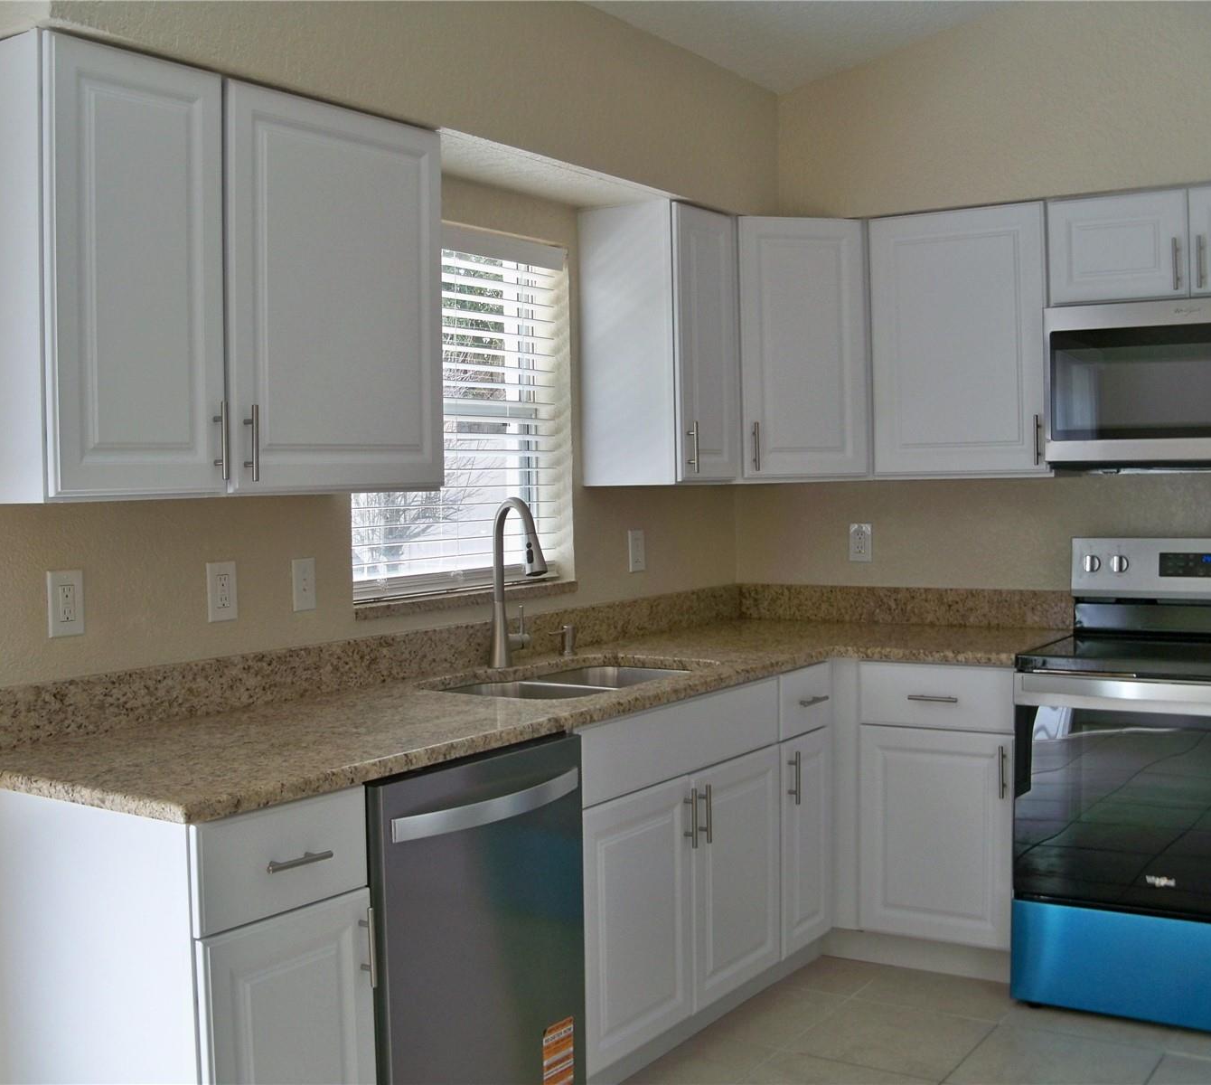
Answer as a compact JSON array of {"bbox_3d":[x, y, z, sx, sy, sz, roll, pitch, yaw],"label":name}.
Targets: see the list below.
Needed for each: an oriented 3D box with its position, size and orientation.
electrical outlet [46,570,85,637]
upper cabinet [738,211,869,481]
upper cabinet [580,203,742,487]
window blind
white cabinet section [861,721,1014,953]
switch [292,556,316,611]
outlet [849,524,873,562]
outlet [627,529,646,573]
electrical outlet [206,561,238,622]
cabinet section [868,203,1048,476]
[{"bbox_3d":[-1.002,0.114,2.723,0.010,0.122,0.078,1,3,34],"label":"electrical outlet"},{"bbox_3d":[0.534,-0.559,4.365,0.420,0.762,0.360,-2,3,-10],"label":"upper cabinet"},{"bbox_3d":[0.155,-0.540,4.119,0.325,0.762,0.325,1,3,34],"label":"upper cabinet"},{"bbox_3d":[-0.384,-0.335,3.719,0.100,0.930,0.870,1,3,34],"label":"window blind"},{"bbox_3d":[1.007,0.758,4.045,0.425,0.572,0.530,1,3,34],"label":"white cabinet section"},{"bbox_3d":[-0.660,0.094,3.221,0.010,0.116,0.071,1,3,34],"label":"switch"},{"bbox_3d":[0.801,0.001,4.592,0.078,0.122,0.010,1,3,34],"label":"outlet"},{"bbox_3d":[0.098,0.026,4.322,0.010,0.122,0.078,1,3,34],"label":"outlet"},{"bbox_3d":[-0.791,0.102,3.030,0.010,0.122,0.078,1,3,34],"label":"electrical outlet"},{"bbox_3d":[1.062,-0.564,4.198,0.520,0.750,0.320,1,3,34],"label":"cabinet section"}]

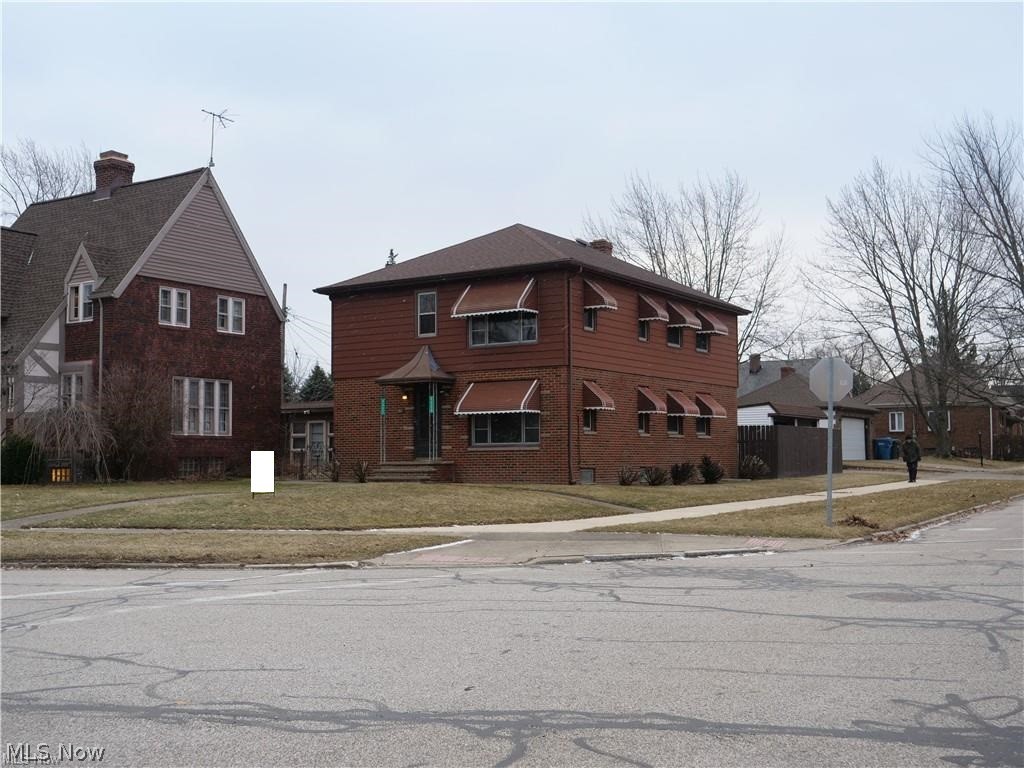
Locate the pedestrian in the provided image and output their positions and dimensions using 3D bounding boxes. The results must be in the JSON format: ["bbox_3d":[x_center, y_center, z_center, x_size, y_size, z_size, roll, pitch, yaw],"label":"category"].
[{"bbox_3d":[14.749,2.788,41.550,0.620,1.700,0.420,-2,-4,27],"label":"pedestrian"}]

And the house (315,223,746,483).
[{"bbox_3d":[0.918,-1.039,35.042,8.800,8.000,12.200,-2,-4,32],"label":"house"}]

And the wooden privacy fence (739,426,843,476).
[{"bbox_3d":[10.347,2.516,41.453,1.300,1.800,6.700,-2,-4,32],"label":"wooden privacy fence"}]

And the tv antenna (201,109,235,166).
[{"bbox_3d":[-8.736,-7.312,33.349,0.950,1.740,1.250,-2,-4,33],"label":"tv antenna"}]

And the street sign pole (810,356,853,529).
[{"bbox_3d":[5.460,0.992,19.388,0.760,2.960,0.100,-2,-4,26],"label":"street sign pole"}]

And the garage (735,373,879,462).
[{"bbox_3d":[13.767,1.667,57.095,6.600,4.420,8.200,-2,-4,32],"label":"garage"}]

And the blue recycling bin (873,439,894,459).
[{"bbox_3d":[19.113,3.369,57.785,0.660,1.100,0.800,-2,-4,32],"label":"blue recycling bin"}]

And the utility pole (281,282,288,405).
[{"bbox_3d":[-12.548,-0.507,61.698,0.300,10.200,0.300,-2,-4,32],"label":"utility pole"}]

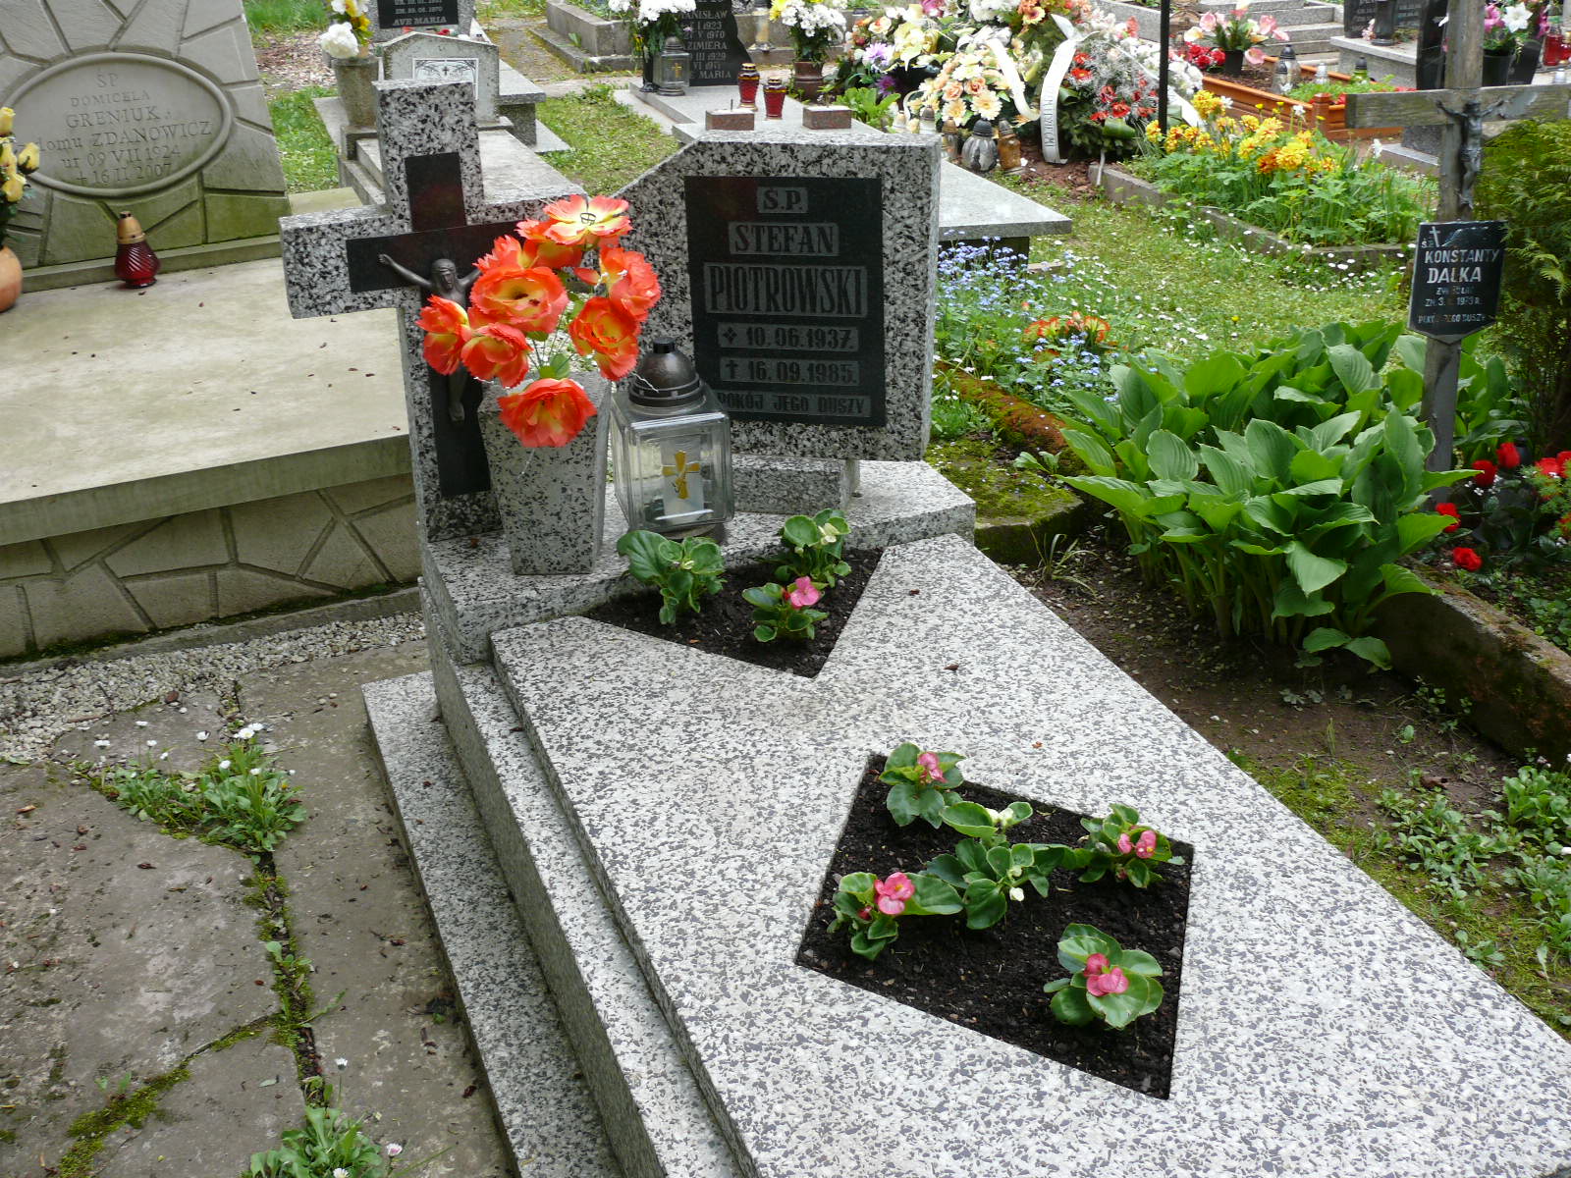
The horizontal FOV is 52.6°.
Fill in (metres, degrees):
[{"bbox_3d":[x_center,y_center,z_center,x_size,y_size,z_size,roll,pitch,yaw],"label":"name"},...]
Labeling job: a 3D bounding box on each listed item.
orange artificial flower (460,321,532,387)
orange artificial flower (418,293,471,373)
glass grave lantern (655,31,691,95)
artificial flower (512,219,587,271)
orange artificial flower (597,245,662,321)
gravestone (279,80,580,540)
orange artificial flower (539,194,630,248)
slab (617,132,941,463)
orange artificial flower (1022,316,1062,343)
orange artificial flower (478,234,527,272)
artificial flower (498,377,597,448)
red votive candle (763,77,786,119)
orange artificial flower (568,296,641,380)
[{"bbox_3d":[-0.405,-0.324,2.214,0.098,0.092,0.075,9,17,19],"label":"orange artificial flower"},{"bbox_3d":[-0.512,-0.382,2.385,0.083,0.112,0.105,-10,26,-16],"label":"orange artificial flower"},{"bbox_3d":[-0.543,-2.495,7.535,0.135,0.275,0.135,-10,28,-16],"label":"glass grave lantern"},{"bbox_3d":[-0.355,-0.518,2.400,0.115,0.085,0.100,-13,27,-23],"label":"artificial flower"},{"bbox_3d":[-0.231,-0.453,2.355,0.090,0.110,0.105,7,26,18],"label":"orange artificial flower"},{"bbox_3d":[-0.504,-0.406,2.371,0.437,0.680,0.065,-11,28,-18],"label":"gravestone"},{"bbox_3d":[-0.276,-0.505,2.182,0.124,0.052,0.115,-5,45,-6],"label":"orange artificial flower"},{"bbox_3d":[-0.018,-0.477,2.608,0.526,0.508,0.110,3,25,12],"label":"slab"},{"bbox_3d":[0.589,-0.597,3.650,0.092,0.065,0.080,-2,25,0],"label":"orange artificial flower"},{"bbox_3d":[-0.427,-0.503,2.400,0.082,0.082,0.095,11,28,26],"label":"orange artificial flower"},{"bbox_3d":[-0.348,-0.258,2.320,0.140,0.105,0.090,-2,25,0],"label":"artificial flower"},{"bbox_3d":[-0.048,-2.159,6.943,0.092,0.181,0.092,-1,27,0],"label":"red votive candle"},{"bbox_3d":[-0.252,-0.350,2.214,0.098,0.105,0.070,-11,9,-19],"label":"orange artificial flower"}]

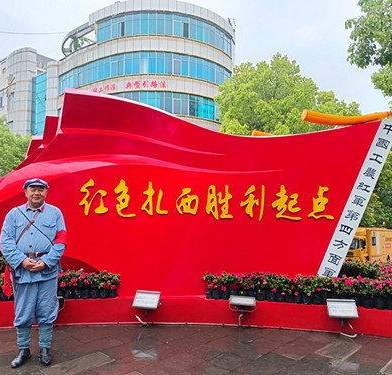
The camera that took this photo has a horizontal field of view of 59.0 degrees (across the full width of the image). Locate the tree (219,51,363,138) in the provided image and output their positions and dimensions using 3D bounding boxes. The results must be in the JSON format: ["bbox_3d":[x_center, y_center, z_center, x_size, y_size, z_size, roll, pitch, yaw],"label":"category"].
[{"bbox_3d":[4.836,-2.163,18.172,7.400,10.090,7.200,0,-4,0],"label":"tree"}]

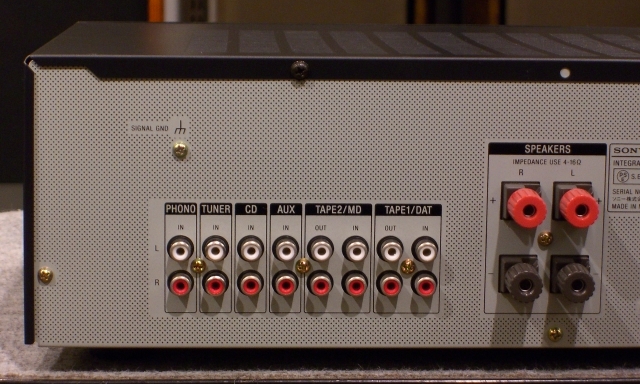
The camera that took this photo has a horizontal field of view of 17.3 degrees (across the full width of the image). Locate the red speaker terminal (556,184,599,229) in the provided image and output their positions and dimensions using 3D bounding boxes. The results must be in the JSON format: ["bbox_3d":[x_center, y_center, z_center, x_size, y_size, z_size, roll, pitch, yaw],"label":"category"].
[{"bbox_3d":[0.102,0.005,0.837,0.015,0.015,0.022,0,9,-3],"label":"red speaker terminal"}]

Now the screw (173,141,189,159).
[{"bbox_3d":[-0.055,-0.017,0.836,0.006,0.006,0.003,0,10,-2],"label":"screw"}]

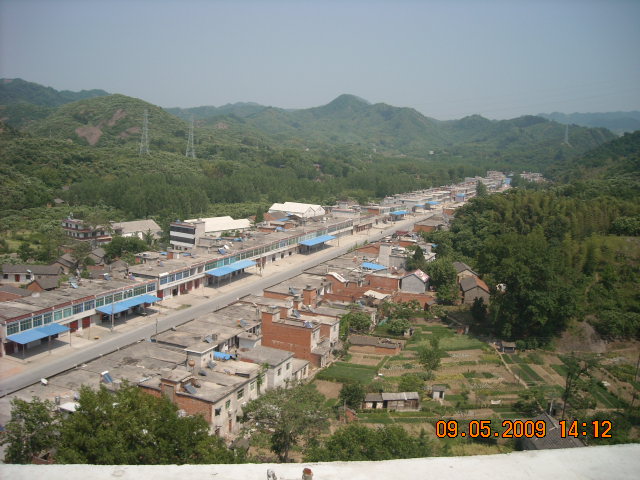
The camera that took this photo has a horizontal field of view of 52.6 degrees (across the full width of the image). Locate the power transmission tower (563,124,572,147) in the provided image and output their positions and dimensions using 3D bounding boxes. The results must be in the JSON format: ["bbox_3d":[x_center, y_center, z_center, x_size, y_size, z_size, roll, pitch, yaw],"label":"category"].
[{"bbox_3d":[458.971,-194.344,1200.000,9.500,38.000,8.500,1,10,0],"label":"power transmission tower"}]

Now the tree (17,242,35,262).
[{"bbox_3d":[-110.527,4.693,242.389,6.742,7.621,6.742,1,10,0],"label":"tree"}]

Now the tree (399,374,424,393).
[{"bbox_3d":[18.106,28.458,127.413,5.119,4.150,4.863,1,10,0],"label":"tree"}]

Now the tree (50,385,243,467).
[{"bbox_3d":[-22.281,25.211,82.956,23.310,13.270,15.150,1,10,0],"label":"tree"}]

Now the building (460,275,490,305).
[{"bbox_3d":[48.603,15.818,201.465,7.597,5.600,12.500,2,10,7],"label":"building"}]

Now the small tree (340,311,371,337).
[{"bbox_3d":[9.061,20.972,163.435,7.577,6.550,7.577,1,10,0],"label":"small tree"}]

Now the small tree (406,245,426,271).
[{"bbox_3d":[35.158,6.970,236.607,6.582,10.805,6.582,1,10,0],"label":"small tree"}]

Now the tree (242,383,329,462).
[{"bbox_3d":[-5.276,28.328,100.231,13.321,12.541,12.655,1,10,0],"label":"tree"}]

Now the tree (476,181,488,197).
[{"bbox_3d":[131.056,-40.843,520.959,10.063,14.108,10.063,1,10,0],"label":"tree"}]

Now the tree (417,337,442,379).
[{"bbox_3d":[23.335,24.622,136.648,5.490,8.841,5.490,1,10,0],"label":"tree"}]

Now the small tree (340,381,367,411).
[{"bbox_3d":[6.099,28.720,119.856,5.186,5.677,5.186,1,10,0],"label":"small tree"}]

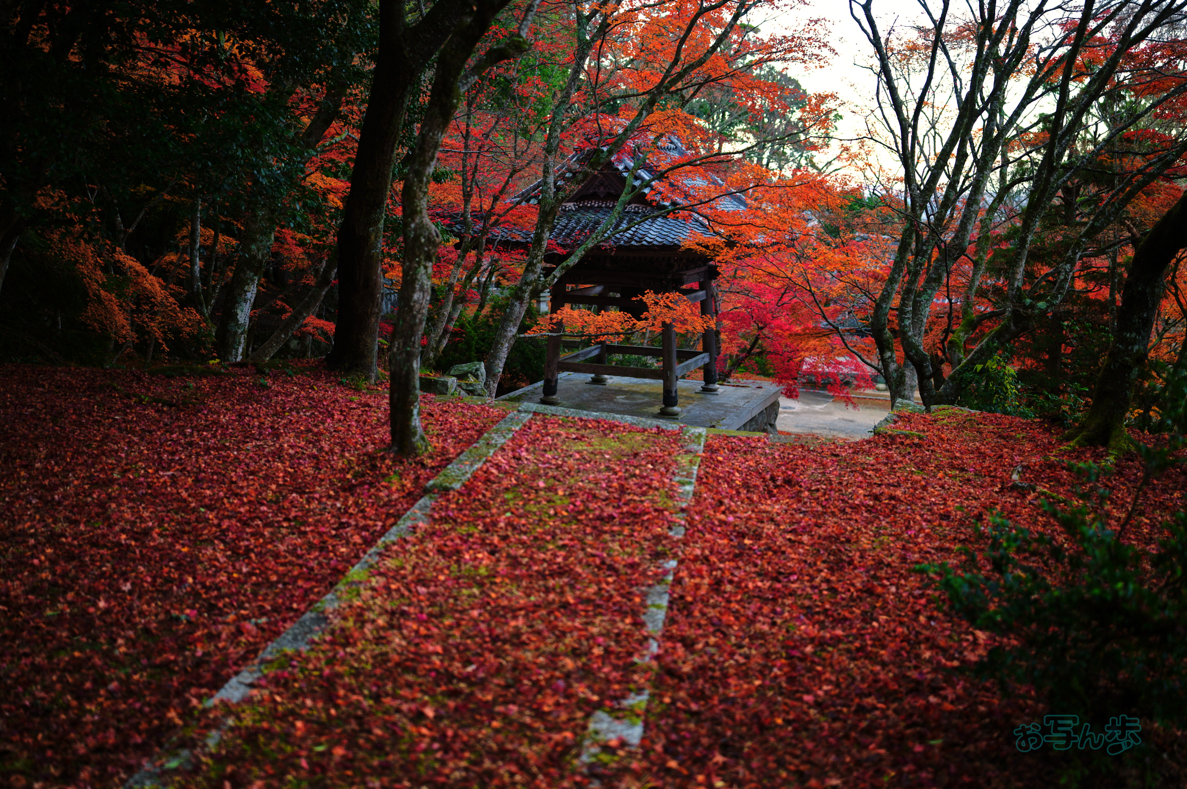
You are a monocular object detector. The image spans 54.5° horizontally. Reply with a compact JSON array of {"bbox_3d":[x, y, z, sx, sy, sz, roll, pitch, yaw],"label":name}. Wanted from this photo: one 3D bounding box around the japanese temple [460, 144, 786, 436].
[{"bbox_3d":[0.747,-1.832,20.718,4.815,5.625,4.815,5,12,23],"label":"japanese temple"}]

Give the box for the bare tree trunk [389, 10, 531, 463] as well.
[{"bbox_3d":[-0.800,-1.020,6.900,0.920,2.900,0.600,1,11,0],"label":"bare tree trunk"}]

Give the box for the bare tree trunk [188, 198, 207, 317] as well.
[{"bbox_3d":[-4.600,-1.580,13.400,0.220,1.600,0.200,1,11,0],"label":"bare tree trunk"}]

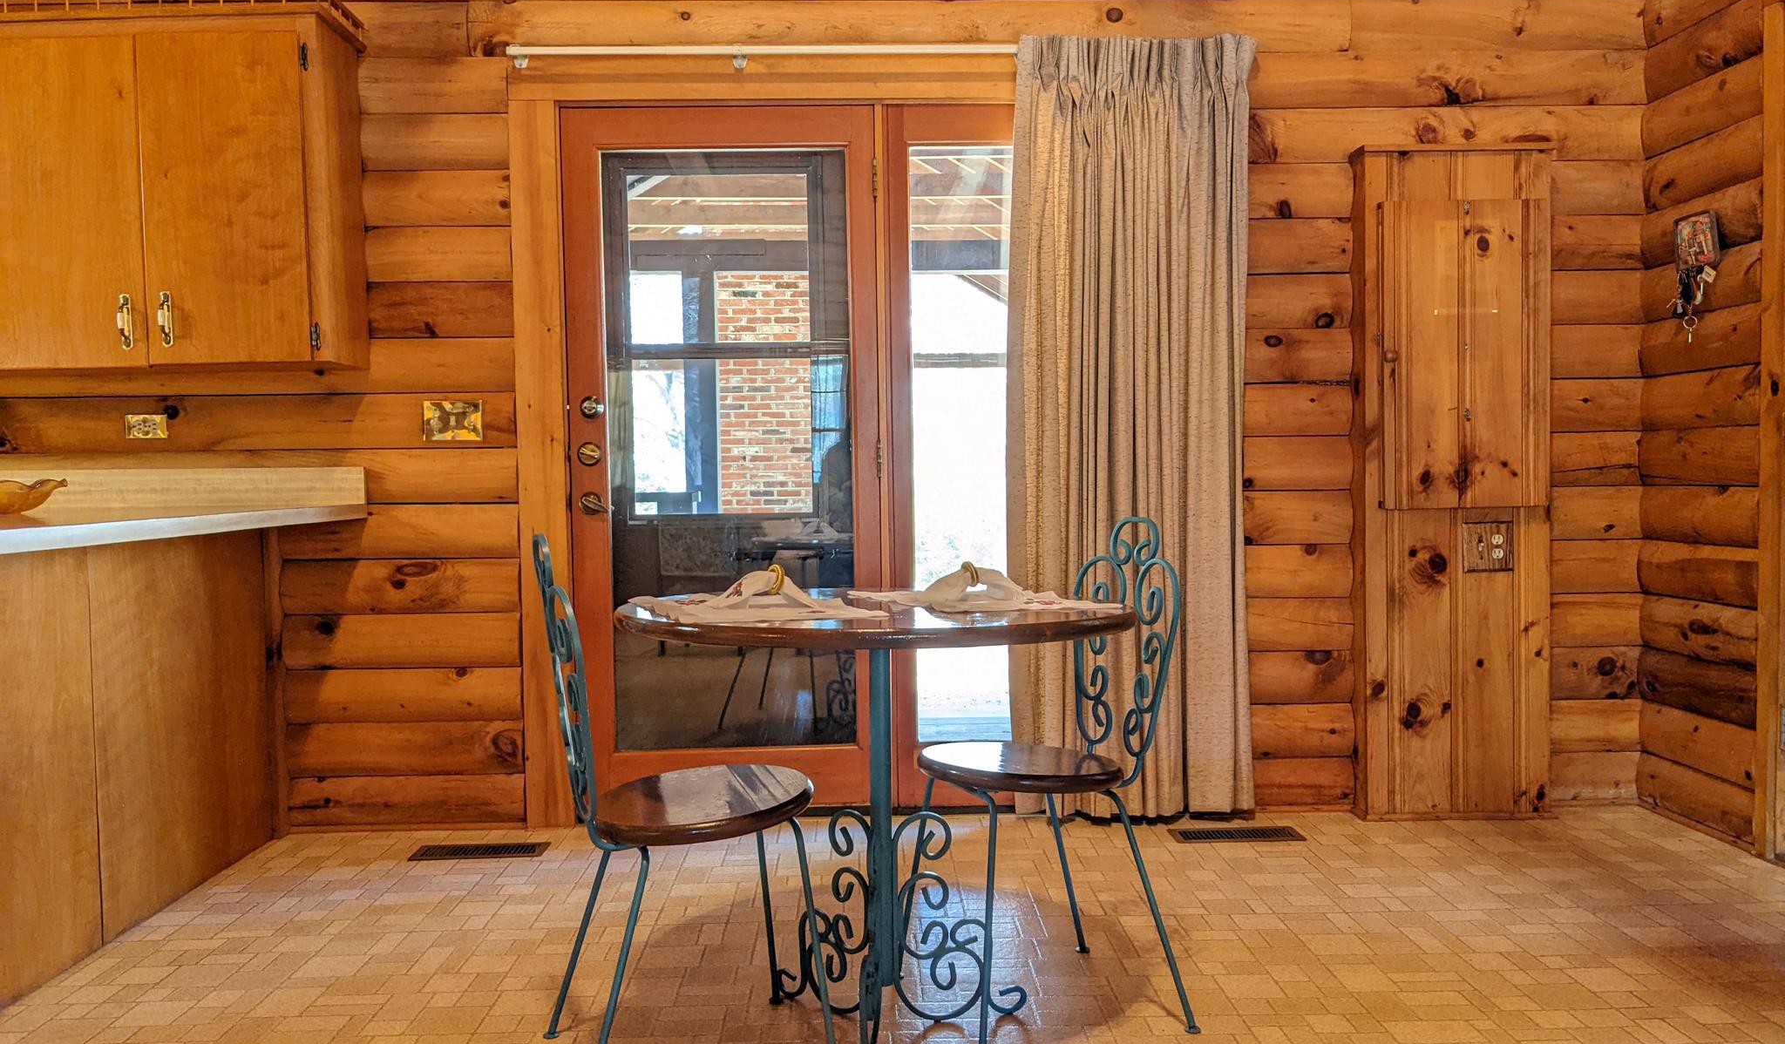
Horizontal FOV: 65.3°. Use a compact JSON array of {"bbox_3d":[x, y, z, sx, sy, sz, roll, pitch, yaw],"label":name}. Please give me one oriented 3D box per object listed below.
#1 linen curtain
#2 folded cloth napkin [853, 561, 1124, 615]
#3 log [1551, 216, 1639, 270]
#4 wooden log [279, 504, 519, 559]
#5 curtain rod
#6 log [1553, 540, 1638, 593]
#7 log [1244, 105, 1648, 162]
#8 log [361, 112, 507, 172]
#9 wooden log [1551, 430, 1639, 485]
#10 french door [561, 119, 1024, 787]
[{"bbox_3d":[0.671,-0.257,3.901,0.690,2.189,0.141,-1,2,-1],"label":"linen curtain"},{"bbox_3d":[0.158,0.109,2.533,0.477,0.078,0.352,-1,2,-1],"label":"folded cloth napkin"},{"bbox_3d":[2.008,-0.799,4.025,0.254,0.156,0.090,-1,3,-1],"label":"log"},{"bbox_3d":[-1.392,0.022,3.995,0.671,0.152,0.131,-1,2,-1],"label":"wooden log"},{"bbox_3d":[-0.041,-1.290,3.846,2.049,0.065,0.090,-1,3,-1],"label":"curtain rod"},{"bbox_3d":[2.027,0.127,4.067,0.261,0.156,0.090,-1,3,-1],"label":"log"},{"bbox_3d":[1.574,-1.105,4.027,1.131,0.159,0.131,-1,2,-1],"label":"log"},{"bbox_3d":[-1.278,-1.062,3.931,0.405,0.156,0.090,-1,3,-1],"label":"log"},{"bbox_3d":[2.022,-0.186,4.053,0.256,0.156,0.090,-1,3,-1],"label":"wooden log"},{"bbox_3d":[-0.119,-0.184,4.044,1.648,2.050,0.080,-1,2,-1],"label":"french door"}]

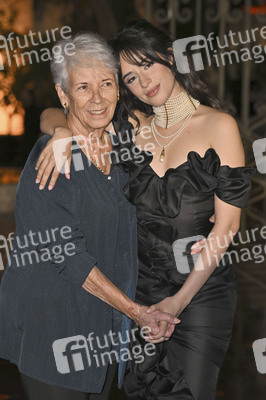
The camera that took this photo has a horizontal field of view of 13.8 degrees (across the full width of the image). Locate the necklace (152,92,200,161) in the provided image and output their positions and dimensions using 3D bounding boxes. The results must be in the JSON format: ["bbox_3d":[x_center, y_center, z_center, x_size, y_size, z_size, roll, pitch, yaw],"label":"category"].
[{"bbox_3d":[0.112,-0.191,2.850,0.125,0.180,0.135,-1,6,23],"label":"necklace"}]

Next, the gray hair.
[{"bbox_3d":[-0.123,-0.345,2.780,0.165,0.165,0.195,-5,6,-21],"label":"gray hair"}]

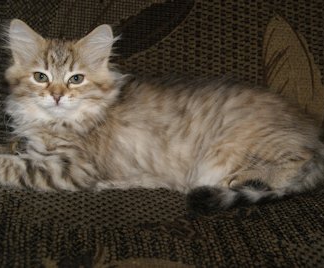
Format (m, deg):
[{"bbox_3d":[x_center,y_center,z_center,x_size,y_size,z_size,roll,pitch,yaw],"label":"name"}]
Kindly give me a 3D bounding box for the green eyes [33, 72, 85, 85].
[{"bbox_3d":[-0.122,-0.065,0.680,0.061,0.015,0.016,2,6,-6],"label":"green eyes"}]

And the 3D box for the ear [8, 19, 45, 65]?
[{"bbox_3d":[-0.163,-0.111,0.695,0.043,0.055,0.025,3,6,1],"label":"ear"}]

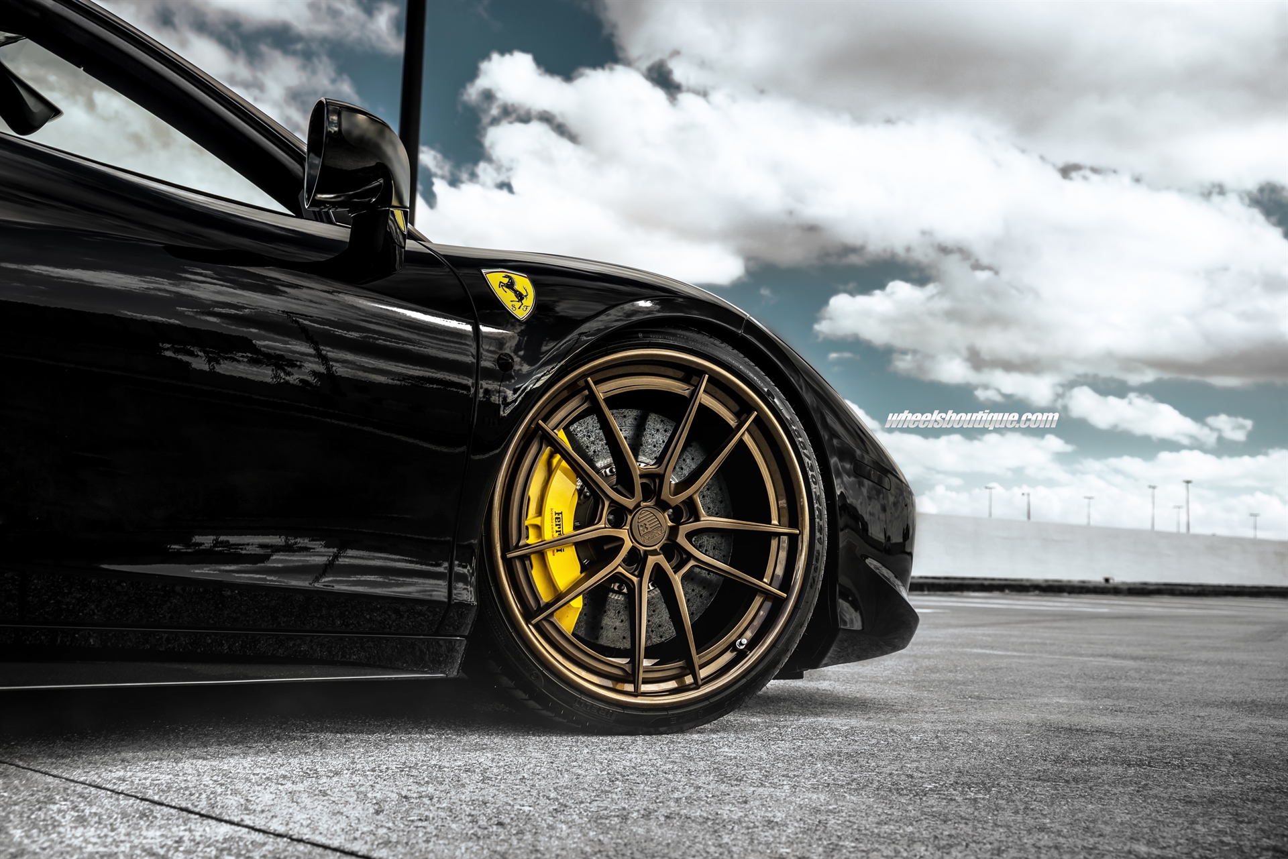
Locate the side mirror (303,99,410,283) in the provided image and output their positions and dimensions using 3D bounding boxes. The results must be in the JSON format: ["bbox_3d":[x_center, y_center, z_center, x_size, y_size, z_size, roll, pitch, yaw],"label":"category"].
[{"bbox_3d":[-0.426,-0.351,2.116,0.155,0.255,0.220,4,-6,-27],"label":"side mirror"}]

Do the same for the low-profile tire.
[{"bbox_3d":[-0.031,0.163,2.384,0.680,0.678,0.255,4,-6,-27],"label":"low-profile tire"}]

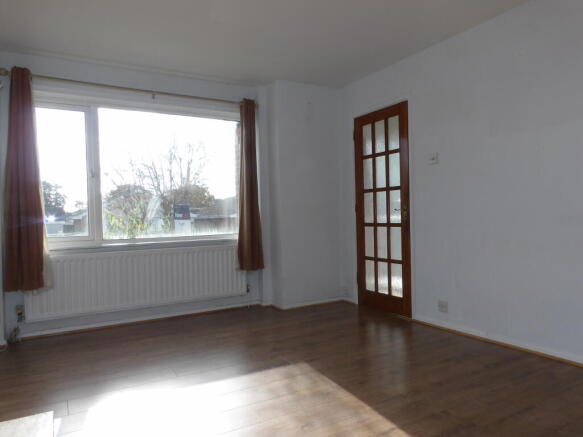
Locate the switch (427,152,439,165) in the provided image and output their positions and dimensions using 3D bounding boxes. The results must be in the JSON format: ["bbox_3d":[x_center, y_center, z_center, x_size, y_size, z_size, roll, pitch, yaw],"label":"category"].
[{"bbox_3d":[1.179,-0.506,3.386,0.016,0.090,0.090,-2,1,-29],"label":"switch"}]

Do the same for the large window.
[{"bbox_3d":[-1.381,-0.428,3.912,2.020,1.360,0.100,-2,1,-29],"label":"large window"}]

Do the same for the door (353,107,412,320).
[{"bbox_3d":[0.883,-0.071,3.988,0.045,1.970,0.768,-2,1,-29],"label":"door"}]

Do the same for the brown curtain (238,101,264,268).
[{"bbox_3d":[-0.436,-0.339,4.213,0.240,1.750,0.130,-2,1,-29],"label":"brown curtain"}]

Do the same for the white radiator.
[{"bbox_3d":[-1.343,0.569,3.791,1.950,0.510,0.100,-2,1,-29],"label":"white radiator"}]

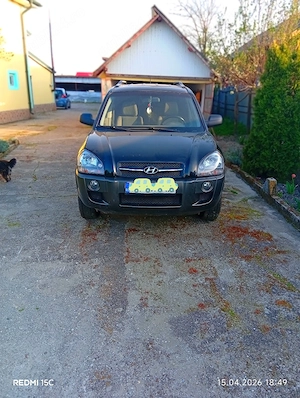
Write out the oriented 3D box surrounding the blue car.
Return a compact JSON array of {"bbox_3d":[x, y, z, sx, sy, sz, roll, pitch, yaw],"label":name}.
[{"bbox_3d":[-7.124,-7.751,23.049,1.720,1.490,4.000,-2,20,-9],"label":"blue car"}]

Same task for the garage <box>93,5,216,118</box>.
[{"bbox_3d":[0.275,-5.711,13.995,4.667,4.333,6.200,2,20,1],"label":"garage"}]

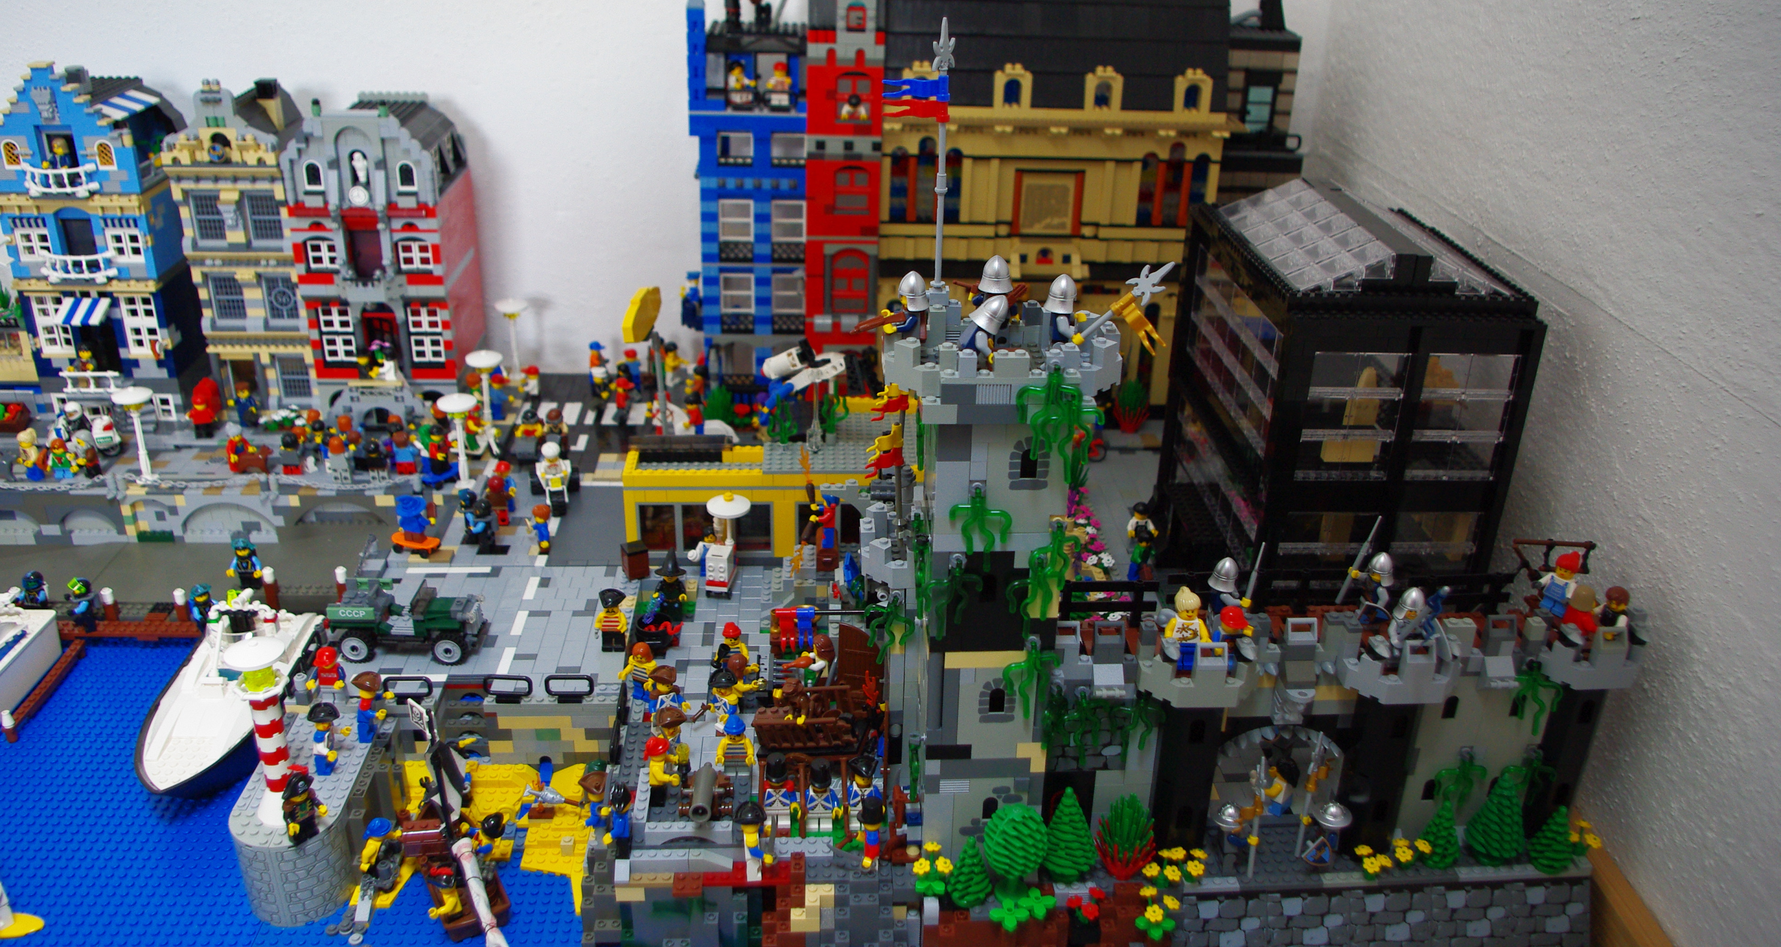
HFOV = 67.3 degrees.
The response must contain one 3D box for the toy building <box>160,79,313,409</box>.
[{"bbox_3d":[-0.564,-0.211,1.212,0.099,0.306,0.131,0,26,-4],"label":"toy building"}]

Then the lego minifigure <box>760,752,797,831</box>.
[{"bbox_3d":[-0.063,0.179,0.753,0.024,0.046,0.015,0,26,-4],"label":"lego minifigure"}]

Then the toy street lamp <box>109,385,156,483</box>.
[{"bbox_3d":[-0.636,-0.032,1.133,0.032,0.082,0.032,0,26,-4],"label":"toy street lamp"}]

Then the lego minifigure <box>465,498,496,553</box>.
[{"bbox_3d":[-0.317,0.040,1.037,0.018,0.041,0.022,-11,29,-24],"label":"lego minifigure"}]

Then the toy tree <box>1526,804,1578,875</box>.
[{"bbox_3d":[0.377,0.204,0.757,0.027,0.041,0.027,0,26,-4],"label":"toy tree"}]

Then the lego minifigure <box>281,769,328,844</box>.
[{"bbox_3d":[-0.327,0.183,0.743,0.026,0.046,0.015,-17,32,-33],"label":"lego minifigure"}]

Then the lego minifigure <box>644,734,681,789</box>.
[{"bbox_3d":[-0.130,0.170,0.767,0.021,0.043,0.022,-3,27,-9],"label":"lego minifigure"}]

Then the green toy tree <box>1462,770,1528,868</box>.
[{"bbox_3d":[0.341,0.193,0.755,0.033,0.062,0.033,0,26,-4],"label":"green toy tree"}]

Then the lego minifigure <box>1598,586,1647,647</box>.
[{"bbox_3d":[0.399,0.084,0.742,0.018,0.041,0.025,-15,31,-30],"label":"lego minifigure"}]

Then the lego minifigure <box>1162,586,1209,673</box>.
[{"bbox_3d":[0.154,0.082,0.700,0.025,0.047,0.013,5,26,7],"label":"lego minifigure"}]

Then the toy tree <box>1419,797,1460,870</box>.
[{"bbox_3d":[0.309,0.198,0.748,0.024,0.041,0.024,0,26,-4],"label":"toy tree"}]

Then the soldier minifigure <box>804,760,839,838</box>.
[{"bbox_3d":[-0.040,0.182,0.756,0.023,0.046,0.015,0,26,-4],"label":"soldier minifigure"}]

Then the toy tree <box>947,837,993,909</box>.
[{"bbox_3d":[0.043,0.209,0.714,0.025,0.041,0.025,0,26,-4],"label":"toy tree"}]

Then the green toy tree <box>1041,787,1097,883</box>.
[{"bbox_3d":[0.098,0.192,0.728,0.031,0.061,0.031,0,26,-4],"label":"green toy tree"}]

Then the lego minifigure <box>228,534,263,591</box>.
[{"bbox_3d":[-0.513,0.073,1.073,0.025,0.043,0.017,-1,26,-7],"label":"lego minifigure"}]

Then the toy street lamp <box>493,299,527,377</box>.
[{"bbox_3d":[-0.383,-0.136,1.357,0.032,0.081,0.032,0,26,-4],"label":"toy street lamp"}]

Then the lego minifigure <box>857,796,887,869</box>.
[{"bbox_3d":[-0.010,0.197,0.733,0.017,0.046,0.022,0,26,-3],"label":"lego minifigure"}]

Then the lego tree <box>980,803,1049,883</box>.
[{"bbox_3d":[0.064,0.201,0.720,0.036,0.058,0.036,0,26,-4],"label":"lego tree"}]

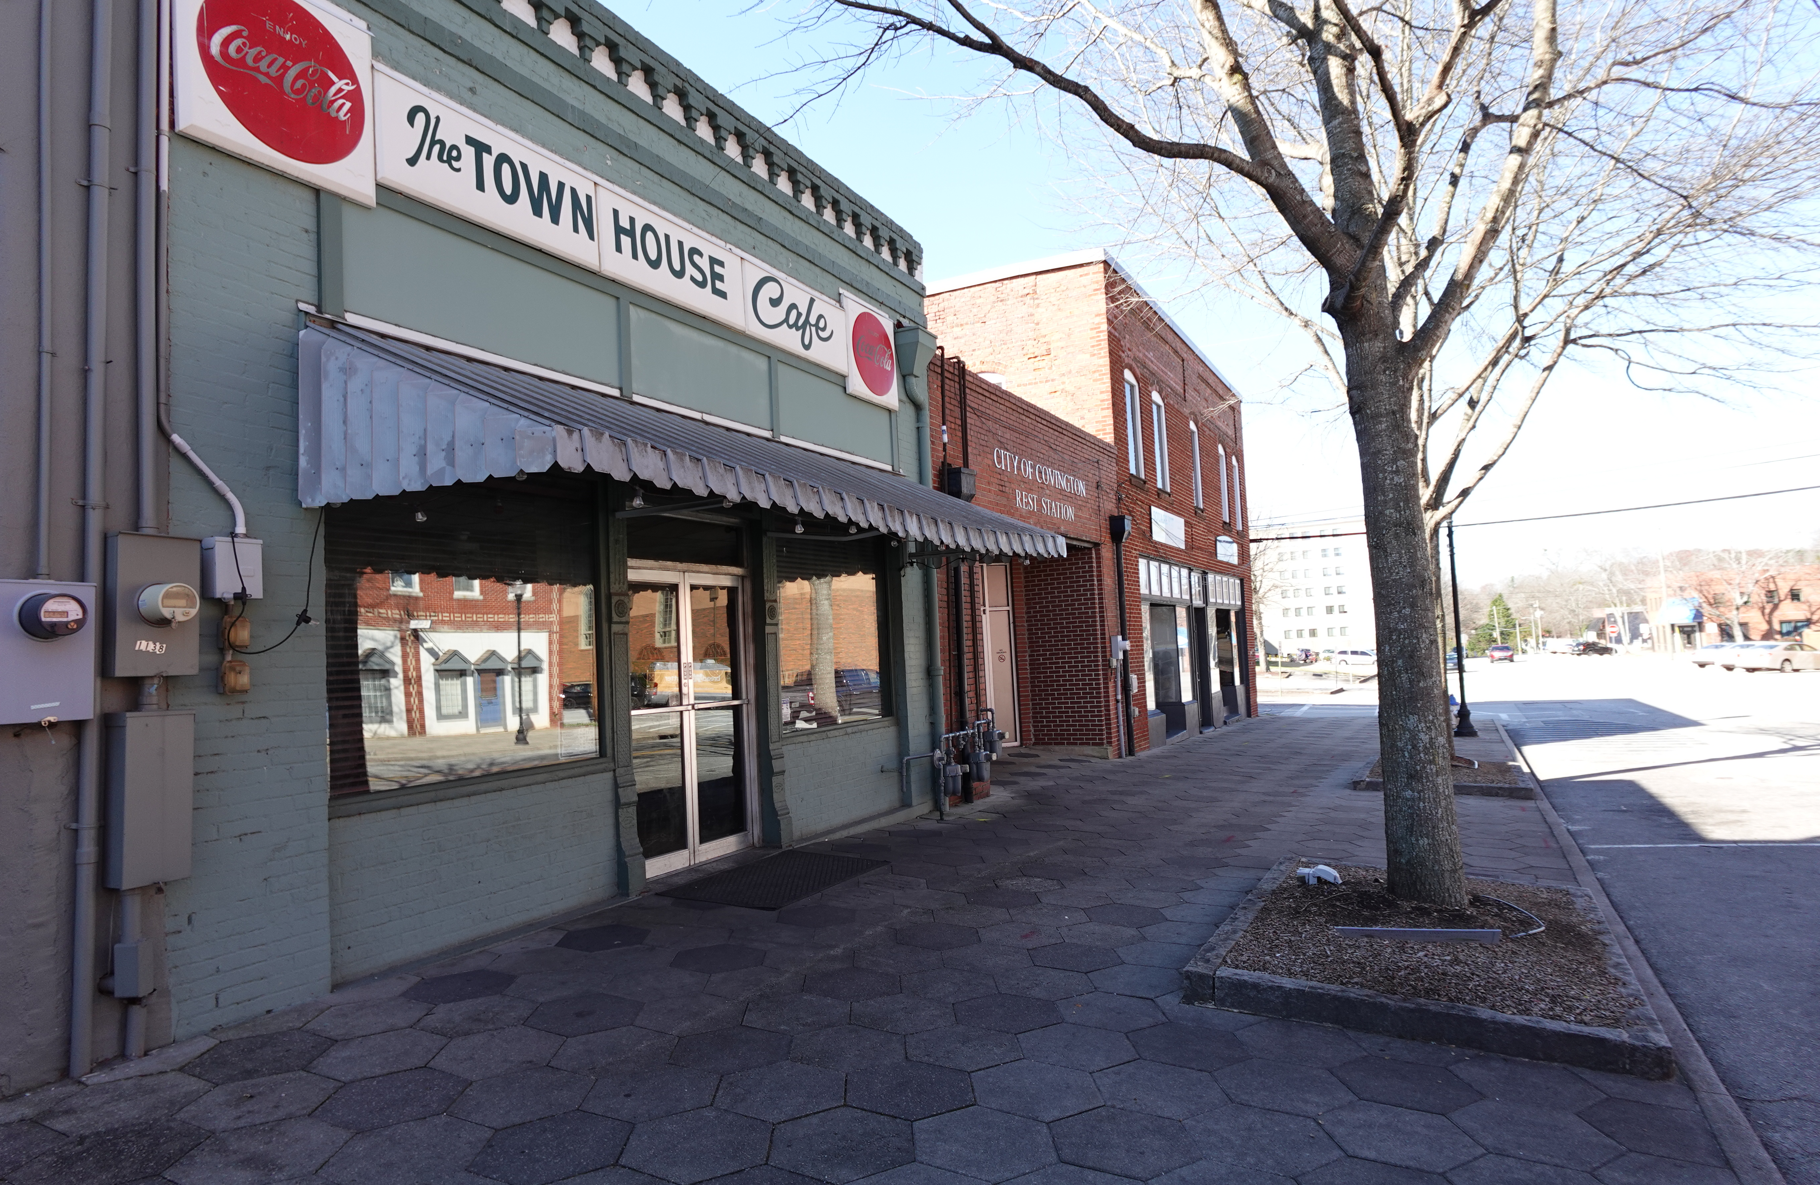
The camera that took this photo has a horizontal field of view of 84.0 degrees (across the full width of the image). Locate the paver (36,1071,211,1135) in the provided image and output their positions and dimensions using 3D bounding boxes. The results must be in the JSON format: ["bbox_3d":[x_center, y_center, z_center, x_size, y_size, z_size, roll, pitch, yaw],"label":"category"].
[{"bbox_3d":[-2.682,1.772,3.458,0.440,0.060,0.508,0,-4,-2],"label":"paver"}]

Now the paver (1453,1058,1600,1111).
[{"bbox_3d":[2.293,1.849,3.774,0.455,0.060,0.525,0,-4,-2],"label":"paver"}]

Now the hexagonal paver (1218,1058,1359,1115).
[{"bbox_3d":[1.373,1.842,3.723,0.455,0.060,0.525,0,-4,-2],"label":"hexagonal paver"}]

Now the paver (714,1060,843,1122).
[{"bbox_3d":[-0.462,1.827,3.657,0.455,0.055,0.525,0,-3,-2],"label":"paver"}]

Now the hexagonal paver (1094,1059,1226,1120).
[{"bbox_3d":[0.910,1.832,3.676,0.455,0.055,0.525,0,-3,-2],"label":"hexagonal paver"}]

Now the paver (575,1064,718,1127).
[{"bbox_3d":[-0.923,1.825,3.637,0.455,0.055,0.525,0,-3,-2],"label":"paver"}]

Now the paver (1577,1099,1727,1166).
[{"bbox_3d":[2.487,1.836,3.418,0.400,0.060,0.459,-1,-3,28],"label":"paver"}]

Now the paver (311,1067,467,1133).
[{"bbox_3d":[-1.839,1.829,3.603,0.457,0.060,0.520,0,-3,-2],"label":"paver"}]

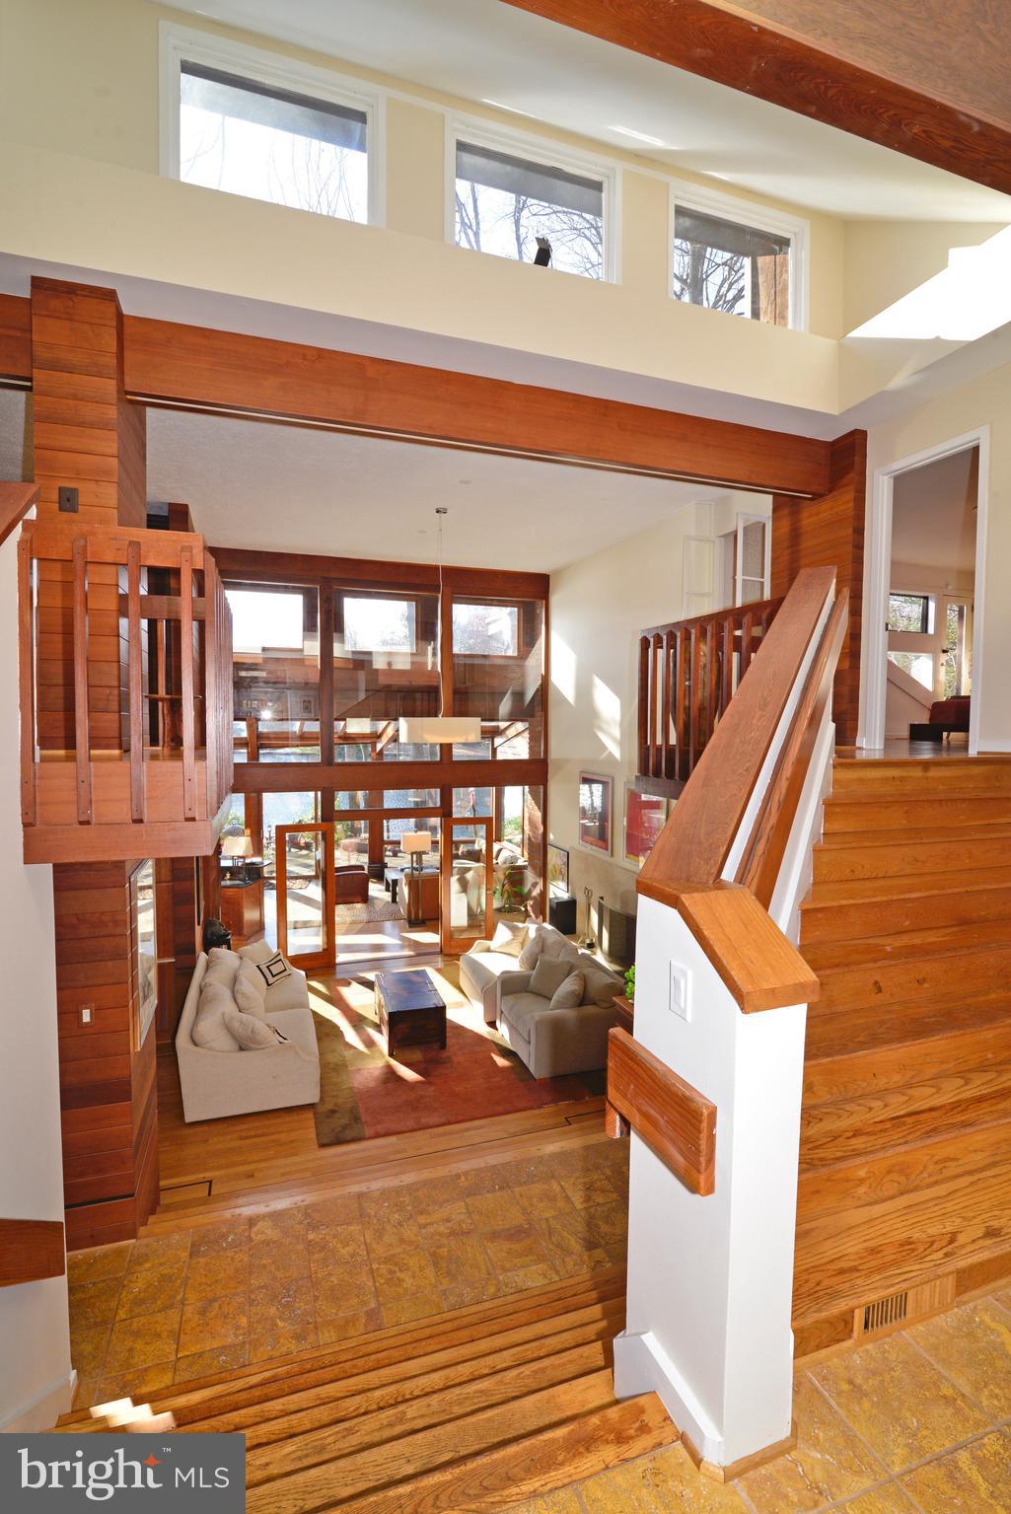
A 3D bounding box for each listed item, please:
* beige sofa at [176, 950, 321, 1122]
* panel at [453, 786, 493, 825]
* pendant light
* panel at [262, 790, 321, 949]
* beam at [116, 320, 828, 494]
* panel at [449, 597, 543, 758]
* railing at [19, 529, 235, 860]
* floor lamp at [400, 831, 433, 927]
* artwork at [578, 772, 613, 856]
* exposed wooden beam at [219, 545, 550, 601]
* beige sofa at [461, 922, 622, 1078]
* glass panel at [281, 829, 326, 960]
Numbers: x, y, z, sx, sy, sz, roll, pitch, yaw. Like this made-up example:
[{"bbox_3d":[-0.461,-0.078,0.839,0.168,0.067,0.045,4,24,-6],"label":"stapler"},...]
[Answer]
[{"bbox_3d":[-2.561,2.603,6.829,1.120,0.820,2.180,-1,4,-19],"label":"beige sofa"},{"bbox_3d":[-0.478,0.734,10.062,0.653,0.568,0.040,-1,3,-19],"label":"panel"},{"bbox_3d":[-0.687,-1.382,7.151,0.784,2.475,0.450,-1,3,-19],"label":"pendant light"},{"bbox_3d":[-2.928,1.622,9.267,0.783,2.308,0.040,-1,3,-19],"label":"panel"},{"bbox_3d":[0.203,-2.373,4.838,5.180,0.430,0.200,-1,4,-19],"label":"beam"},{"bbox_3d":[-0.090,-1.164,10.101,1.457,2.419,0.040,-1,3,-19],"label":"panel"},{"bbox_3d":[-1.790,-0.321,3.466,0.645,1.240,1.700,-1,4,-19],"label":"railing"},{"bbox_3d":[-1.511,2.053,11.470,0.450,1.597,0.280,-1,3,-19],"label":"floor lamp"},{"bbox_3d":[1.171,0.735,8.902,0.040,1.010,1.000,-1,3,-19],"label":"artwork"},{"bbox_3d":[-1.562,-2.447,9.185,4.580,0.400,0.170,-1,4,-19],"label":"exposed wooden beam"},{"bbox_3d":[0.304,2.583,7.611,1.060,0.810,2.350,-1,4,-19],"label":"beige sofa"},{"bbox_3d":[-2.757,1.886,9.254,0.538,1.733,0.040,-1,3,-19],"label":"glass panel"}]

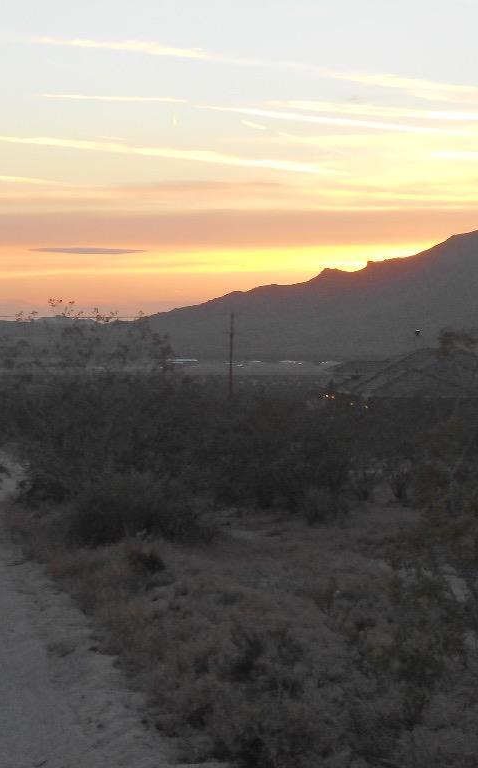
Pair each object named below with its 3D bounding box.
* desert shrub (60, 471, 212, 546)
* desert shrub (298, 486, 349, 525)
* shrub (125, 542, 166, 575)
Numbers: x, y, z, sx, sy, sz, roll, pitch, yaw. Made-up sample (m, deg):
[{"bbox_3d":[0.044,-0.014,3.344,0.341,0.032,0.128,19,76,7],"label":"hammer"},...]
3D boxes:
[{"bbox_3d":[-1.174,1.412,25.500,1.633,0.885,1.400,0,1,0],"label":"desert shrub"},{"bbox_3d":[1.109,1.594,29.500,0.682,0.499,0.656,0,1,0],"label":"desert shrub"},{"bbox_3d":[-0.873,1.630,21.000,0.374,0.299,0.355,0,1,0],"label":"shrub"}]

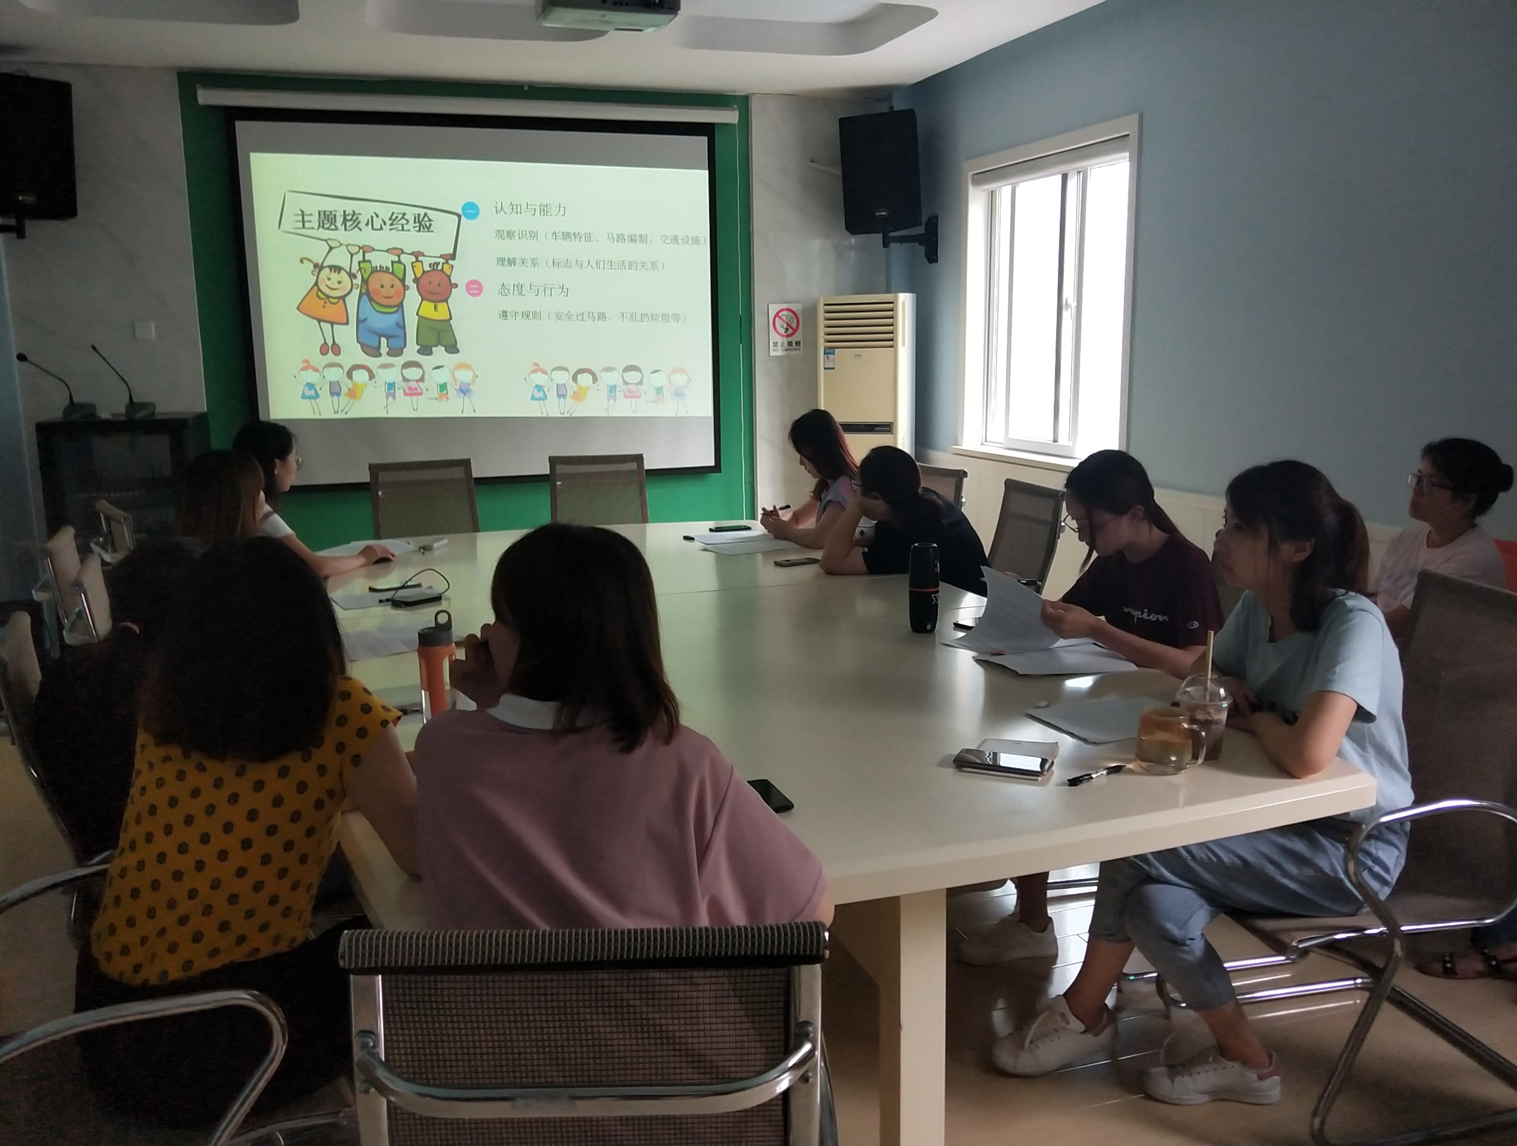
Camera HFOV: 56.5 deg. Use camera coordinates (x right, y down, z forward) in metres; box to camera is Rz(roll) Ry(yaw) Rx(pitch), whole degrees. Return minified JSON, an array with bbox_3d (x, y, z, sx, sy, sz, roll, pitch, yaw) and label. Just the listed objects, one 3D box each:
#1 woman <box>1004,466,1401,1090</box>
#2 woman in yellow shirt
[{"bbox_3d":[0.826,0.423,2.571,0.720,1.240,0.500,-1,9,3],"label":"woman"},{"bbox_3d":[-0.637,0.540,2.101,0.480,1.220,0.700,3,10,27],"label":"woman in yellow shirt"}]

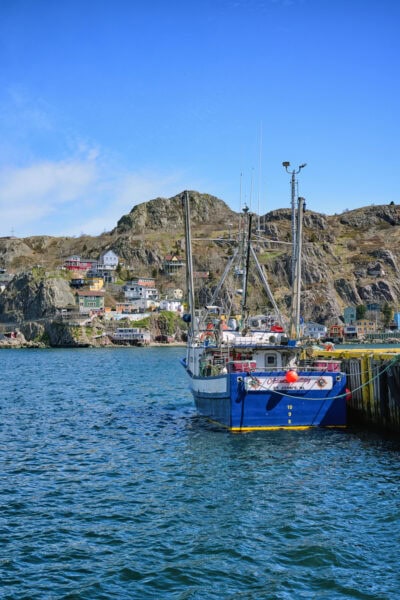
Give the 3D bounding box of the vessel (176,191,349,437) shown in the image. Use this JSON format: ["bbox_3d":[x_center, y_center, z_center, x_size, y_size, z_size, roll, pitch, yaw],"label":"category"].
[{"bbox_3d":[2.504,0.297,40.800,5.700,11.700,14.000,1,-3,-11],"label":"vessel"}]

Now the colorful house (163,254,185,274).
[{"bbox_3d":[-12.624,-16.673,373.137,8.600,9.023,8.000,0,-3,-8],"label":"colorful house"}]

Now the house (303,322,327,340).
[{"bbox_3d":[53.246,14.085,361.733,10.200,7.857,8.000,0,-3,4],"label":"house"}]

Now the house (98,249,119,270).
[{"bbox_3d":[-42.659,-18.315,363.202,6.800,9.243,8.500,1,-3,-17],"label":"house"}]

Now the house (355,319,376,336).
[{"bbox_3d":[76.717,12.932,361.785,8.800,7.857,8.000,0,-3,8],"label":"house"}]

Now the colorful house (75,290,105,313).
[{"bbox_3d":[-44.493,1.056,318.279,10.000,9.825,8.000,1,-3,-16],"label":"colorful house"}]

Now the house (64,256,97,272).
[{"bbox_3d":[-54.957,-16.943,361.137,14.200,6.664,9.000,1,-3,-12],"label":"house"}]

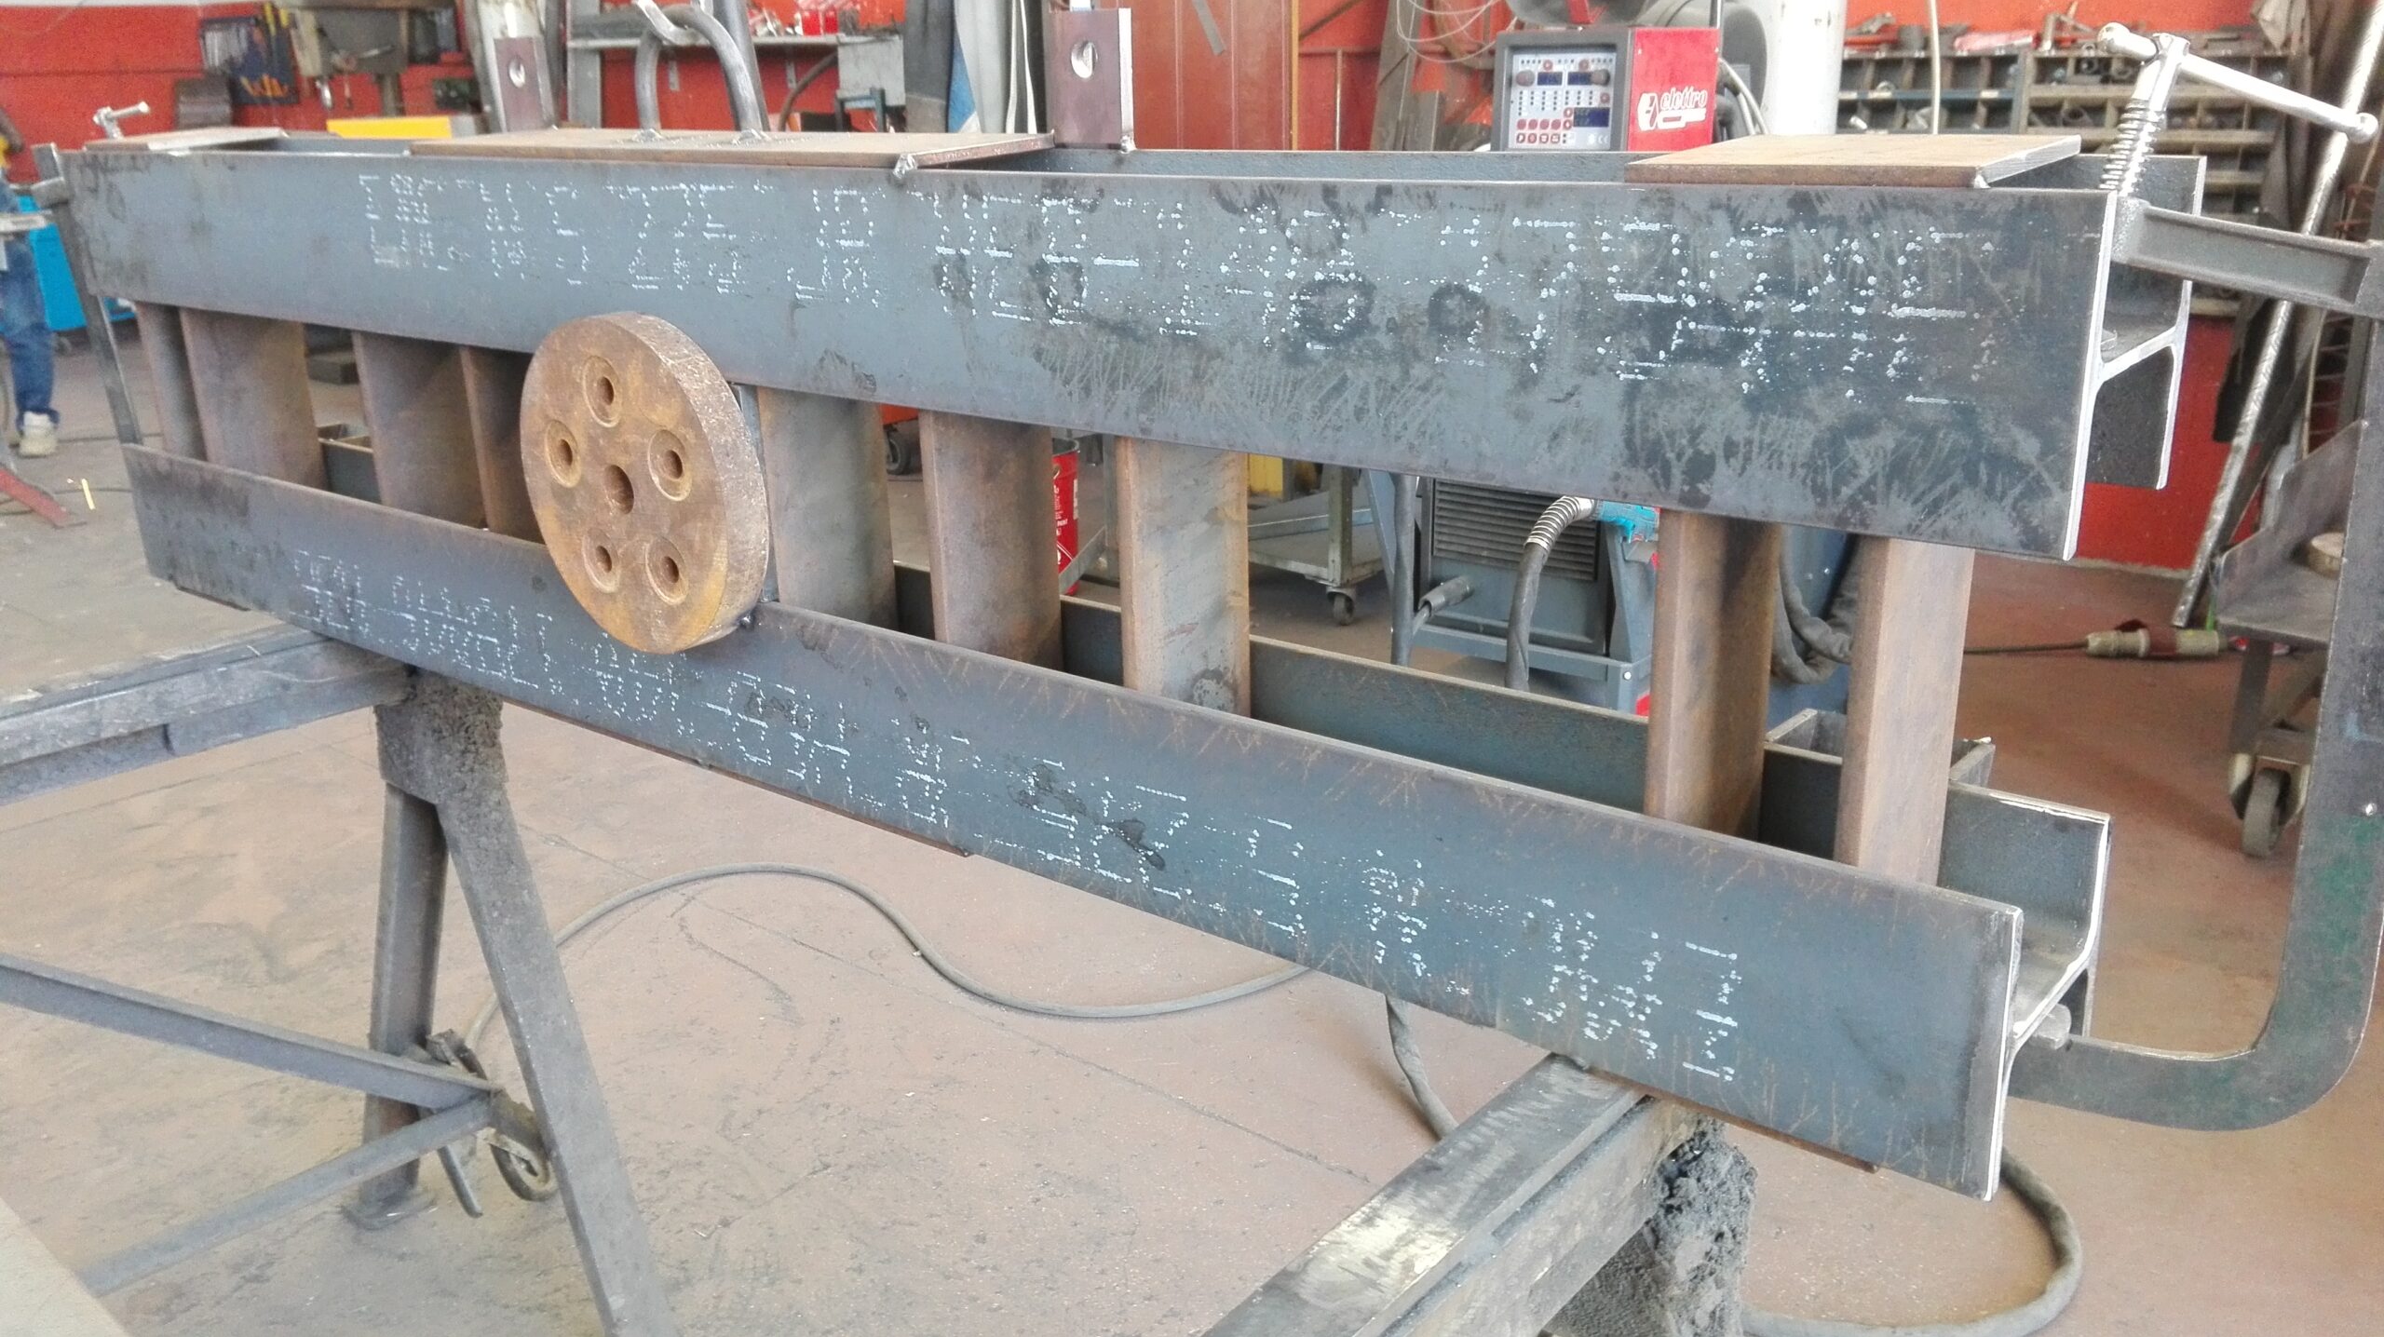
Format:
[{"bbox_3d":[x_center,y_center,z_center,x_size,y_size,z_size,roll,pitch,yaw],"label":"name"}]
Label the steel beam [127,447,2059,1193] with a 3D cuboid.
[{"bbox_3d":[-0.362,-0.024,1.356,1.920,0.140,0.142,13,24,37],"label":"steel beam"}]

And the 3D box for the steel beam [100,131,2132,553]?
[{"bbox_3d":[-0.365,-0.300,1.252,1.905,0.140,0.142,13,24,37],"label":"steel beam"}]

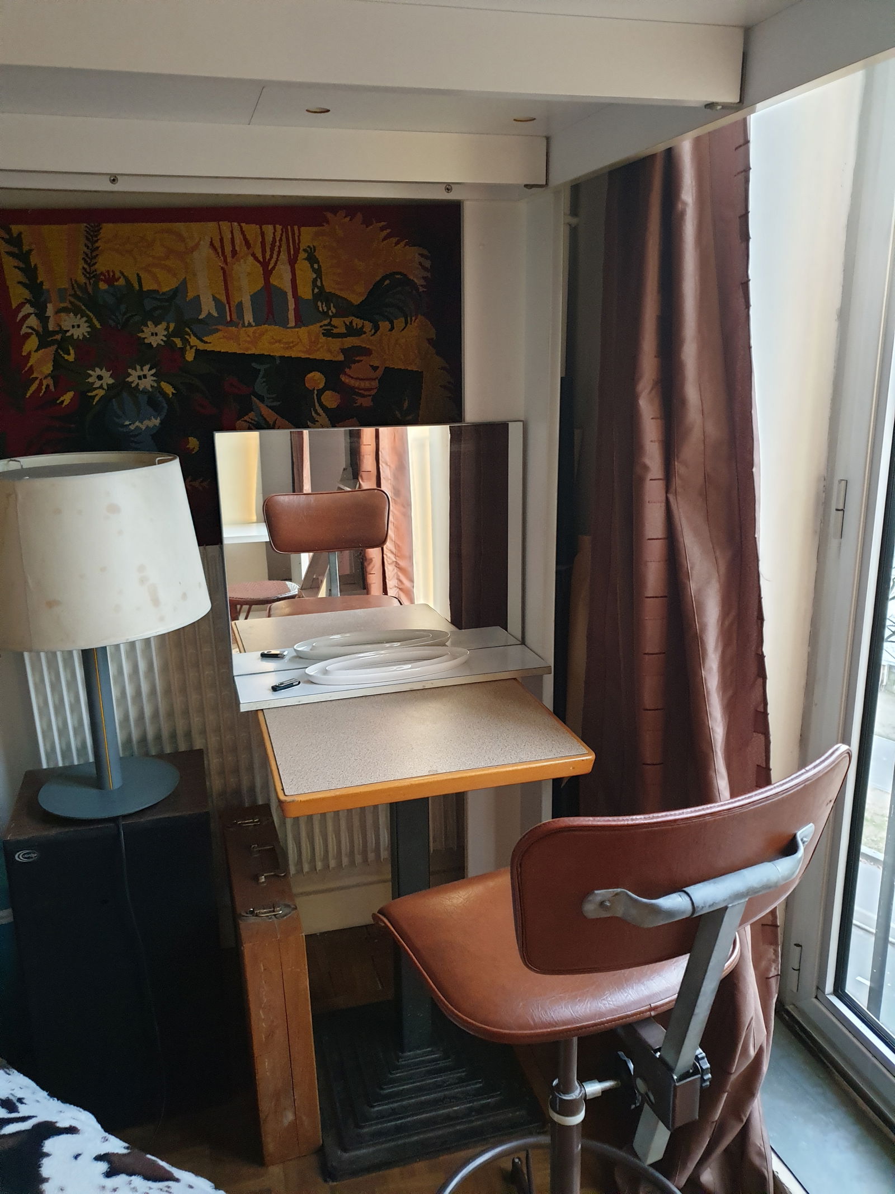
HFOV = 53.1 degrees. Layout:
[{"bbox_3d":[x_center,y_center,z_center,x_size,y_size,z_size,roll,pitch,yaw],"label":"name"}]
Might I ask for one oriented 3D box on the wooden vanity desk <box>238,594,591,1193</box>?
[{"bbox_3d":[-0.059,0.561,1.645,0.540,0.770,0.519,-5,15,-15],"label":"wooden vanity desk"}]

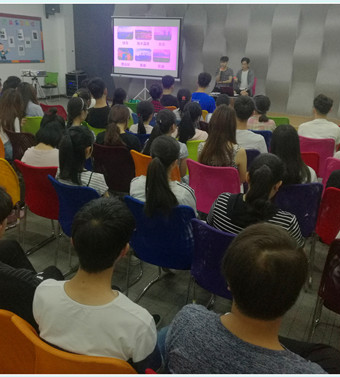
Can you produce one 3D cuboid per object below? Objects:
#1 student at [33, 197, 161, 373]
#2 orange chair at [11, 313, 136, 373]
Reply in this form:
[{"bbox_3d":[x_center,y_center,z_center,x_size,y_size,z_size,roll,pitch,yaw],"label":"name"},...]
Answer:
[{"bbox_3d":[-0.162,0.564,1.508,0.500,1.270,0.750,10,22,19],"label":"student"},{"bbox_3d":[-0.218,0.777,1.563,0.470,0.860,0.560,11,22,22],"label":"orange chair"}]

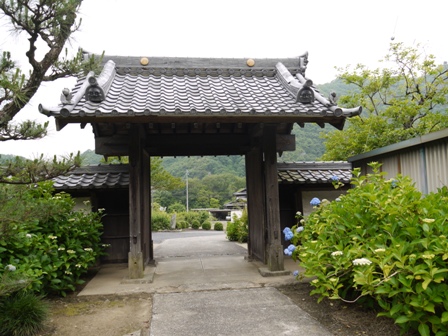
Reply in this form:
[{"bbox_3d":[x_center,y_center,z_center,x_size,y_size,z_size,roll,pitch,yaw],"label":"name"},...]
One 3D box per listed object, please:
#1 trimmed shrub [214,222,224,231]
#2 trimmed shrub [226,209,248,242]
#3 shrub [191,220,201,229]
[{"bbox_3d":[-0.228,2.980,18.400,0.472,0.467,0.472,-1,-4,-7],"label":"trimmed shrub"},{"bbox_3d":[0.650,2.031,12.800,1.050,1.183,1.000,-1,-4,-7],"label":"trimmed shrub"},{"bbox_3d":[-1.524,3.114,19.800,0.492,0.503,0.492,-1,-4,-7],"label":"shrub"}]

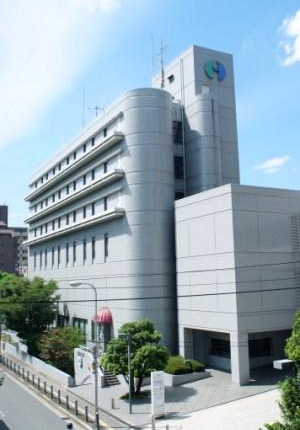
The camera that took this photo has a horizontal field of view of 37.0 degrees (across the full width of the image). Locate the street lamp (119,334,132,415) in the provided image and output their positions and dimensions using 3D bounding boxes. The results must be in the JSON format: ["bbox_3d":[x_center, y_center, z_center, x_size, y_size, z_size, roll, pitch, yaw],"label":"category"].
[{"bbox_3d":[-1.347,8.878,25.066,0.750,4.349,0.300,3,-10,-28],"label":"street lamp"}]

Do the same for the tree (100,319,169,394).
[{"bbox_3d":[-0.998,9.375,29.709,4.300,4.732,4.000,-1,-9,-2],"label":"tree"}]

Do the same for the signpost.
[{"bbox_3d":[0.429,9.753,24.421,0.658,2.353,0.226,3,-10,-28],"label":"signpost"}]

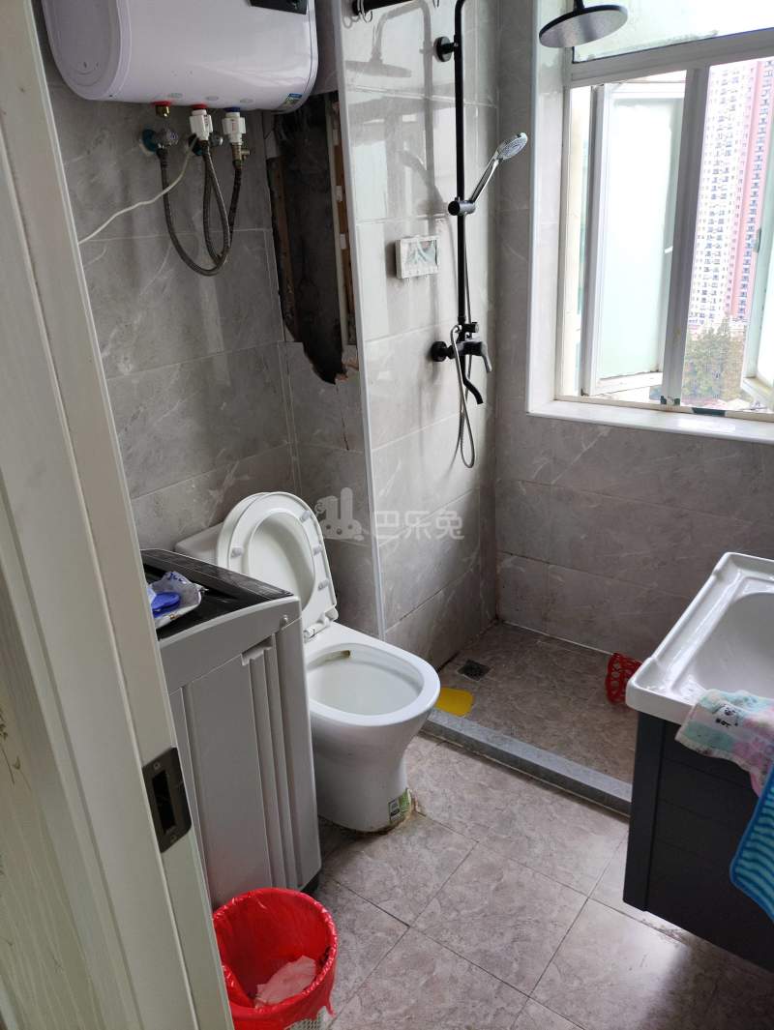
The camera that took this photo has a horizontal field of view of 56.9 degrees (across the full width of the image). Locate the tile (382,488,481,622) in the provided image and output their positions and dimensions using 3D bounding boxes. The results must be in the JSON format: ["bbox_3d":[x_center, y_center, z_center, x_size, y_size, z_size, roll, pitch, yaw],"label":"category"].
[{"bbox_3d":[0.168,0.136,2.440,0.010,0.300,0.600,13,27,36],"label":"tile"}]

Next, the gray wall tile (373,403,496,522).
[{"bbox_3d":[0.153,-0.146,2.335,0.010,0.301,0.615,13,27,36],"label":"gray wall tile"}]

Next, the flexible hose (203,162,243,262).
[{"bbox_3d":[-0.389,-0.716,1.697,0.105,0.215,0.085,13,28,35],"label":"flexible hose"}]

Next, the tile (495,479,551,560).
[{"bbox_3d":[0.500,0.015,2.646,0.210,0.300,0.012,13,28,35],"label":"tile"}]

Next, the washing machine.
[{"bbox_3d":[-0.525,0.553,1.554,0.510,0.890,0.520,13,28,35],"label":"washing machine"}]

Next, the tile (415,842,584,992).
[{"bbox_3d":[0.268,0.937,1.680,0.300,0.012,0.300,13,28,35],"label":"tile"}]

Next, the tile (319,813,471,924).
[{"bbox_3d":[0.025,0.883,1.850,0.300,0.012,0.300,13,28,35],"label":"tile"}]

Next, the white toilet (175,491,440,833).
[{"bbox_3d":[-0.168,0.384,1.977,0.715,0.850,0.365,13,27,36],"label":"white toilet"}]

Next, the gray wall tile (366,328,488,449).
[{"bbox_3d":[0.129,-0.422,2.189,0.012,0.300,0.620,13,28,35],"label":"gray wall tile"}]

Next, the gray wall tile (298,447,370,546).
[{"bbox_3d":[-0.164,-0.069,2.201,0.291,0.300,0.010,13,27,36],"label":"gray wall tile"}]

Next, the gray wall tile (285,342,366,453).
[{"bbox_3d":[-0.167,-0.345,2.050,0.288,0.300,0.012,13,28,35],"label":"gray wall tile"}]

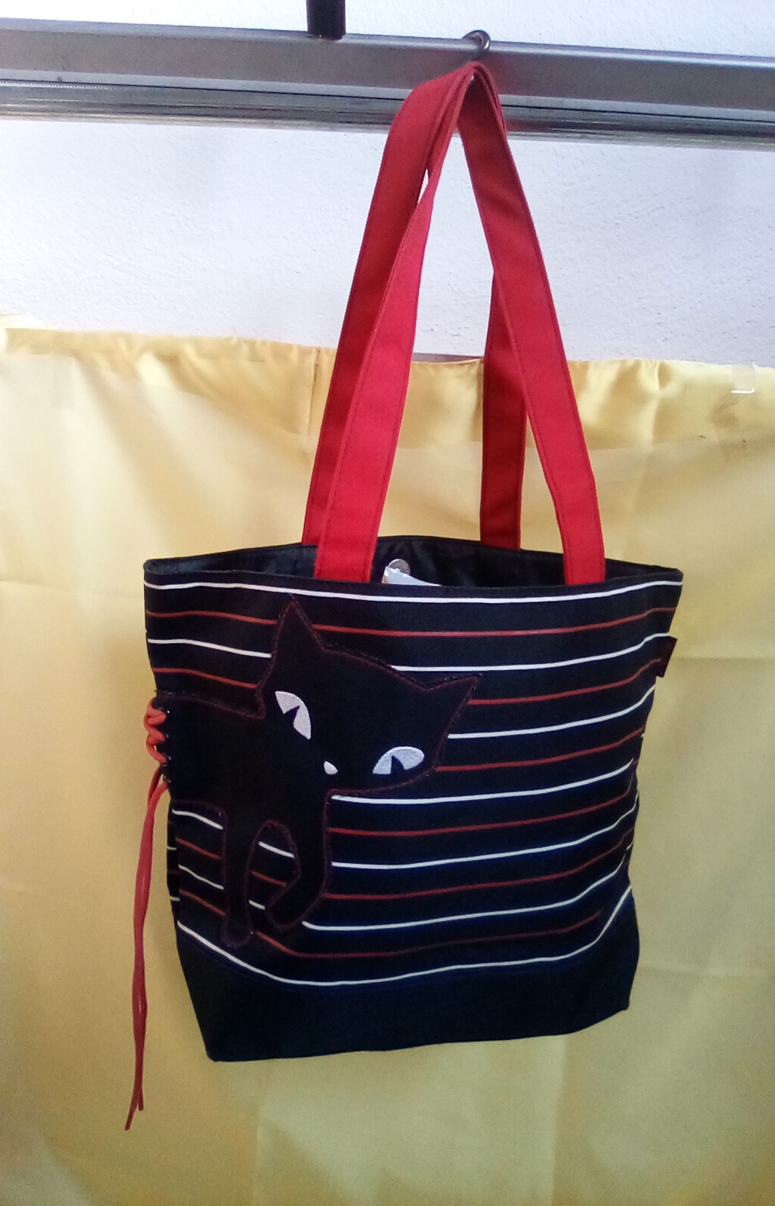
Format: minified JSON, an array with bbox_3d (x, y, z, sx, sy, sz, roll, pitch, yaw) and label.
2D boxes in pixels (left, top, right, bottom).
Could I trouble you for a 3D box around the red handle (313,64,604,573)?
[{"bbox_3d":[0.052,-0.186,0.665,0.202,0.325,0.118,0,16,-11],"label":"red handle"}]

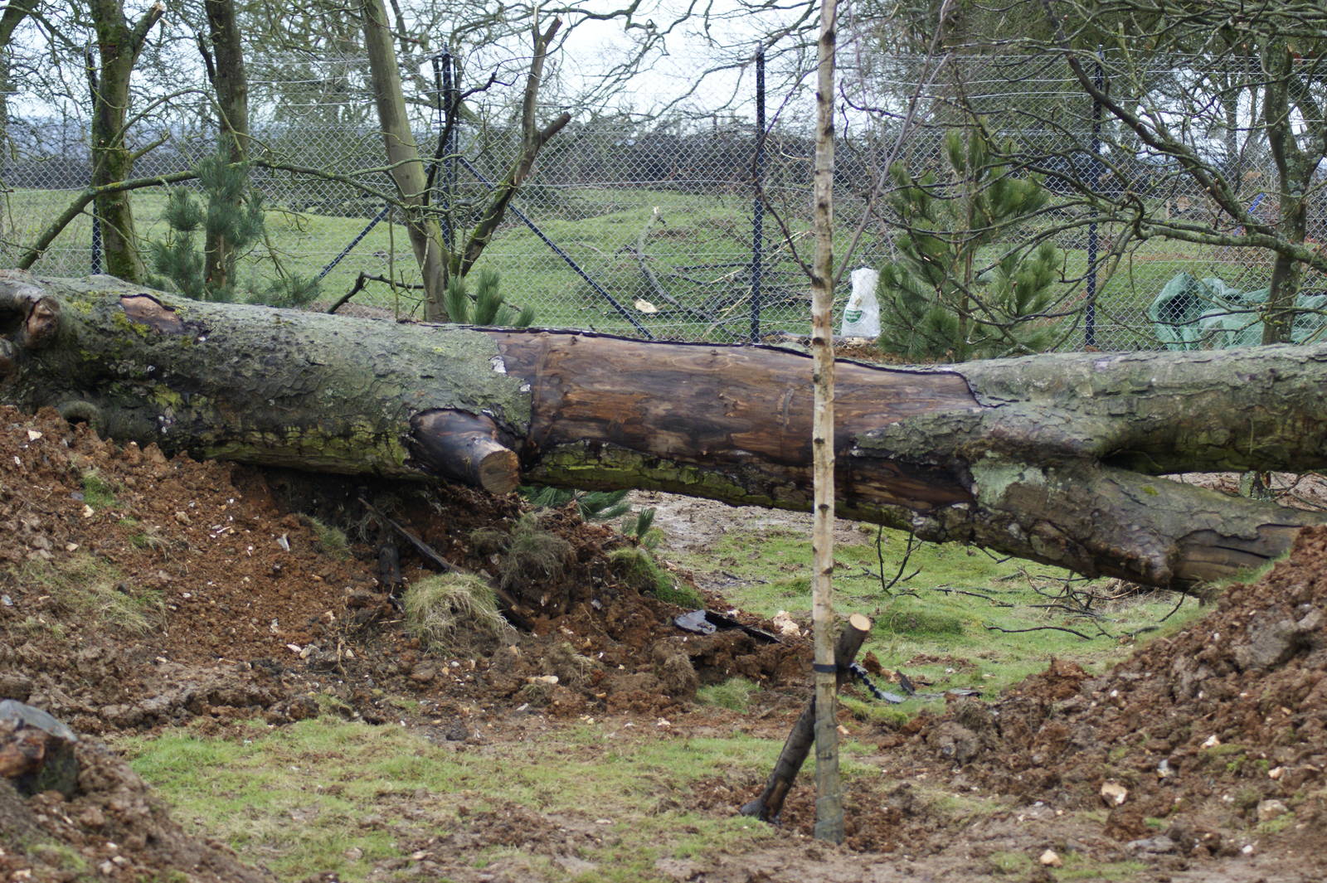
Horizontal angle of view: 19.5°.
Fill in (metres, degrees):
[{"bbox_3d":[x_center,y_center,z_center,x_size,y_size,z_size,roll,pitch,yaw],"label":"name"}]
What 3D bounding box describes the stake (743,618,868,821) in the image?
[{"bbox_3d":[0.407,0.771,10.610,0.065,0.751,0.065,23,32,0],"label":"stake"}]

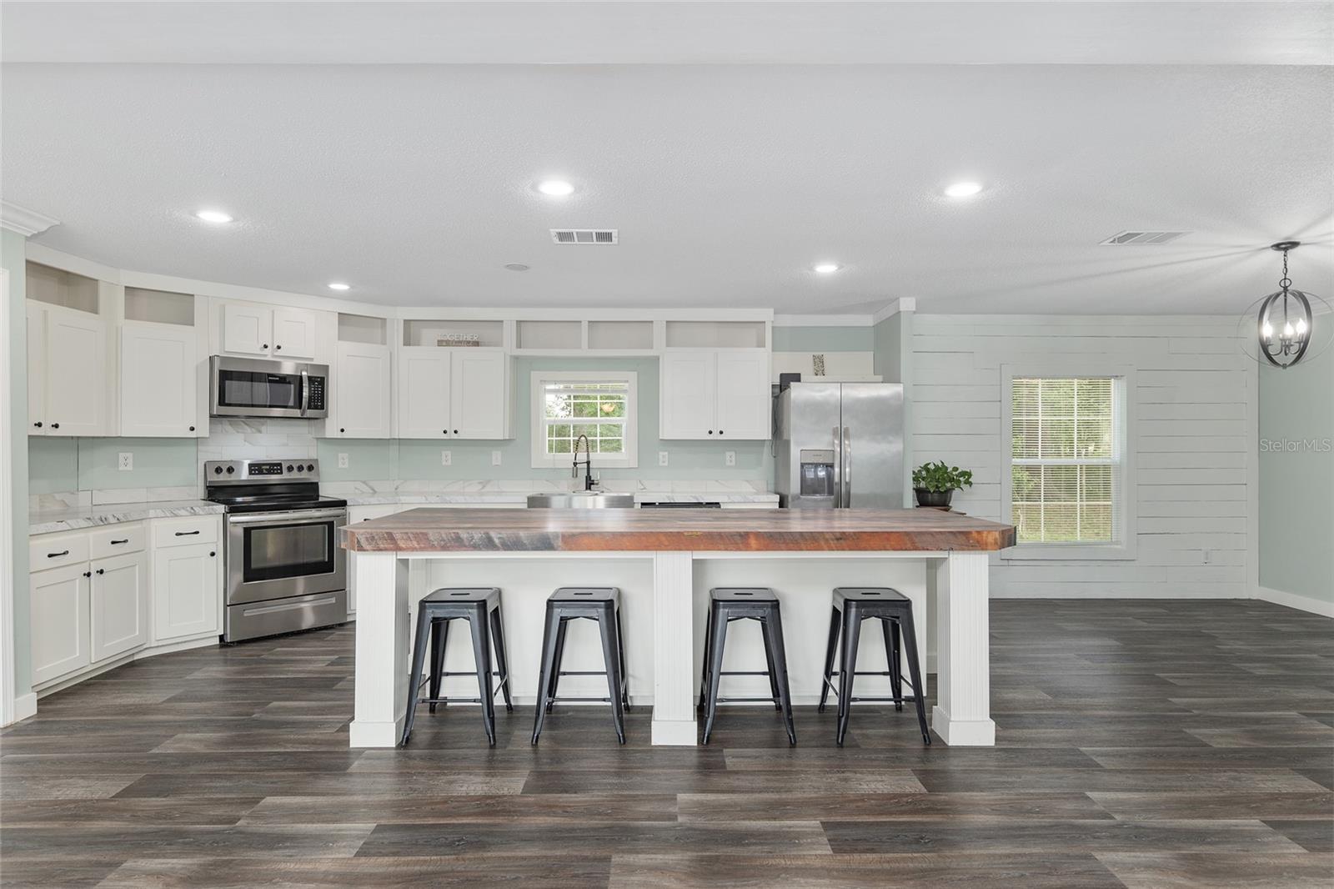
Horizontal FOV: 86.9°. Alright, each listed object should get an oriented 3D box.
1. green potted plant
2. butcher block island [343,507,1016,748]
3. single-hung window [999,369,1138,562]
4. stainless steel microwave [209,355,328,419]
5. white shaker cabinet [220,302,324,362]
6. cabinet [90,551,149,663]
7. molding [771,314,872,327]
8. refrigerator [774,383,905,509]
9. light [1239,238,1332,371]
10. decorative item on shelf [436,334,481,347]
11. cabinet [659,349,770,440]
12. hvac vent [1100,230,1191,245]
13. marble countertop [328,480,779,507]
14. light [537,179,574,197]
[{"bbox_3d":[2.210,0.320,5.660,0.510,0.390,0.400,0,0,0],"label":"green potted plant"},{"bbox_3d":[0.065,0.858,3.673,3.130,0.945,1.160,0,0,0],"label":"butcher block island"},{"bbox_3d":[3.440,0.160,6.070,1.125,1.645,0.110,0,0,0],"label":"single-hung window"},{"bbox_3d":[-2.980,-0.405,5.245,0.757,0.410,0.400,0,0,-45],"label":"stainless steel microwave"},{"bbox_3d":[-3.022,-0.830,5.347,0.730,0.385,0.330,0,0,-45],"label":"white shaker cabinet"},{"bbox_3d":[-3.590,0.946,4.263,0.580,0.610,0.460,0,0,0],"label":"cabinet"},{"bbox_3d":[1.330,-1.060,6.020,0.890,0.108,0.030,0,0,0],"label":"molding"},{"bbox_3d":[1.343,0.441,5.599,0.845,1.785,0.780,0,0,0],"label":"refrigerator"},{"bbox_3d":[3.458,-0.770,3.935,0.430,0.700,0.430,0,0,0],"label":"light"},{"bbox_3d":[-1.741,-0.862,5.870,0.365,0.120,0.040,0,0,0],"label":"decorative item on shelf"},{"bbox_3d":[0.396,-0.414,5.963,0.915,0.755,0.330,0,0,0],"label":"cabinet"},{"bbox_3d":[2.590,-1.110,3.820,0.355,0.020,0.270,0,0,0],"label":"hvac vent"},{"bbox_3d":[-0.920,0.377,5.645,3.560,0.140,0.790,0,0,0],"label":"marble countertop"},{"bbox_3d":[-0.483,-1.113,3.066,0.165,0.025,0.165,0,0,0],"label":"light"}]

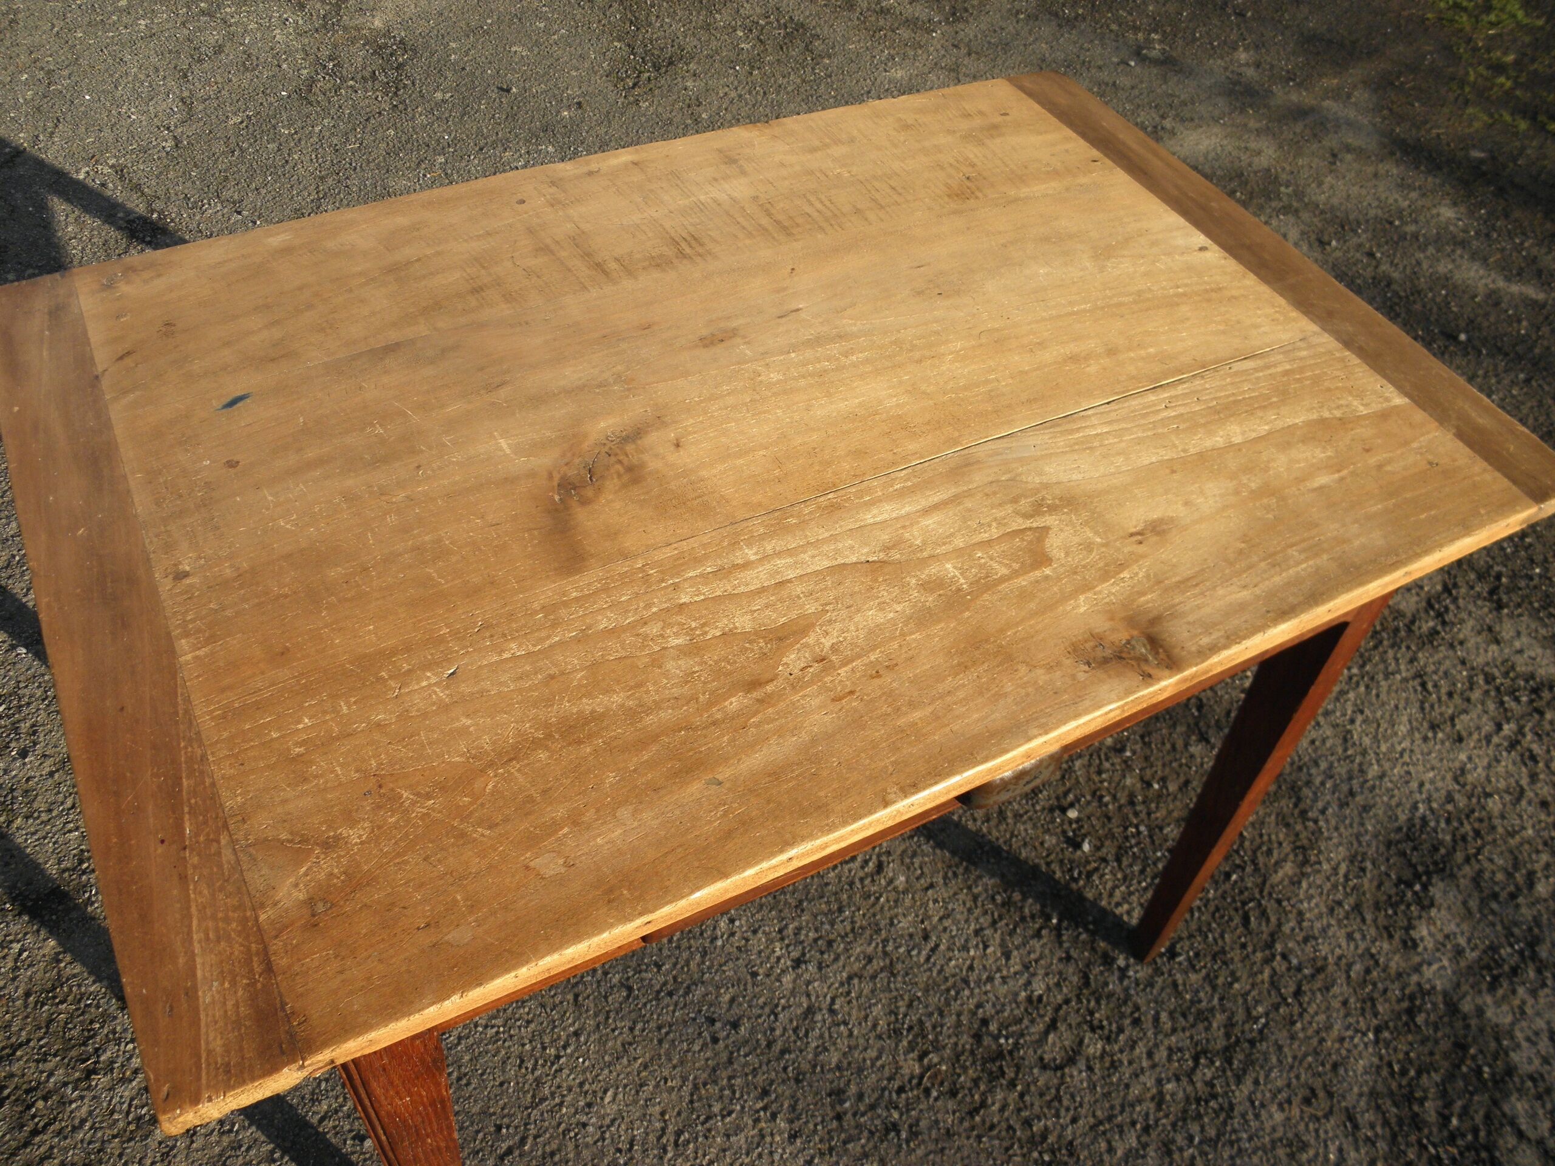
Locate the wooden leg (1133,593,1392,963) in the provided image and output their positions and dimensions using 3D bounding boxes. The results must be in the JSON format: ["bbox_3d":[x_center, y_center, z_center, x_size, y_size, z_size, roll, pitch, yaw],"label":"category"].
[{"bbox_3d":[0.426,0.162,1.150,0.055,0.723,0.058,-20,53,-22],"label":"wooden leg"}]

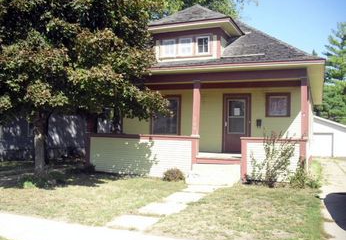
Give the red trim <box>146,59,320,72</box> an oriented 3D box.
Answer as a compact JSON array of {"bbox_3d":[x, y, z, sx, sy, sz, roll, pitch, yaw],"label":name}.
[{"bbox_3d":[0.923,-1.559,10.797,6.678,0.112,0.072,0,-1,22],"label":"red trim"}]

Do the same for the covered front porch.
[{"bbox_3d":[0.788,0.227,12.589,7.396,3.339,2.496,0,-1,22],"label":"covered front porch"}]

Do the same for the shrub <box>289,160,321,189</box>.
[{"bbox_3d":[3.664,1.520,9.888,0.822,0.740,0.688,0,-1,22],"label":"shrub"}]

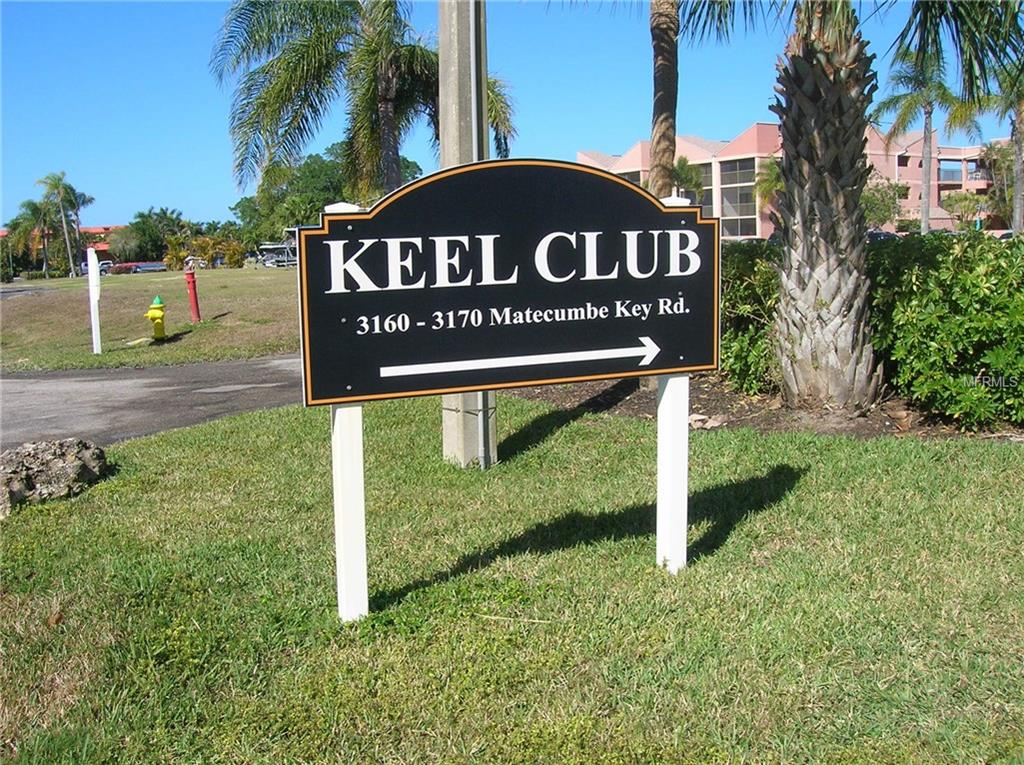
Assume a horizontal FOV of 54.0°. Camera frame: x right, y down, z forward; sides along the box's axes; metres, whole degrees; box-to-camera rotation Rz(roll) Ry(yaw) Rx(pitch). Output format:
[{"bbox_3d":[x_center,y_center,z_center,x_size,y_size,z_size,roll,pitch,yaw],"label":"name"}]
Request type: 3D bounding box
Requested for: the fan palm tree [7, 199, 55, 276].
[{"bbox_3d":[-53.392,-15.992,111.493,5.352,8.735,5.200,-6,8,-25],"label":"fan palm tree"}]

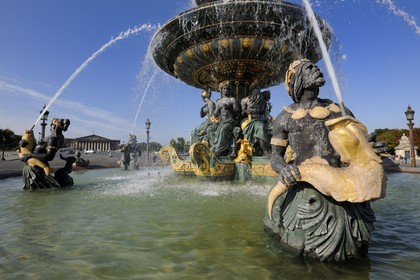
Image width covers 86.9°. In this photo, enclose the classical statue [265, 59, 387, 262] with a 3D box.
[{"bbox_3d":[1.420,0.148,3.097,1.380,2.340,1.300,0,-3,7],"label":"classical statue"}]

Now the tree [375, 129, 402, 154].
[{"bbox_3d":[92.683,1.246,115.487,11.000,14.000,11.000,-2,-4,39],"label":"tree"}]

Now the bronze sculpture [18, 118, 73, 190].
[{"bbox_3d":[-5.083,0.379,7.005,1.450,2.250,1.050,1,-3,-25],"label":"bronze sculpture"}]

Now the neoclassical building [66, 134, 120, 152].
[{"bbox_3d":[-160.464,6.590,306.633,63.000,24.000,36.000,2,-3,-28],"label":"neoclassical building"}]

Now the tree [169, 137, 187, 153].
[{"bbox_3d":[-26.120,4.438,178.115,13.500,14.500,12.000,0,-3,-8],"label":"tree"}]

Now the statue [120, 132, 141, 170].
[{"bbox_3d":[-5.060,0.757,14.355,1.150,2.350,1.000,-2,-4,30],"label":"statue"}]

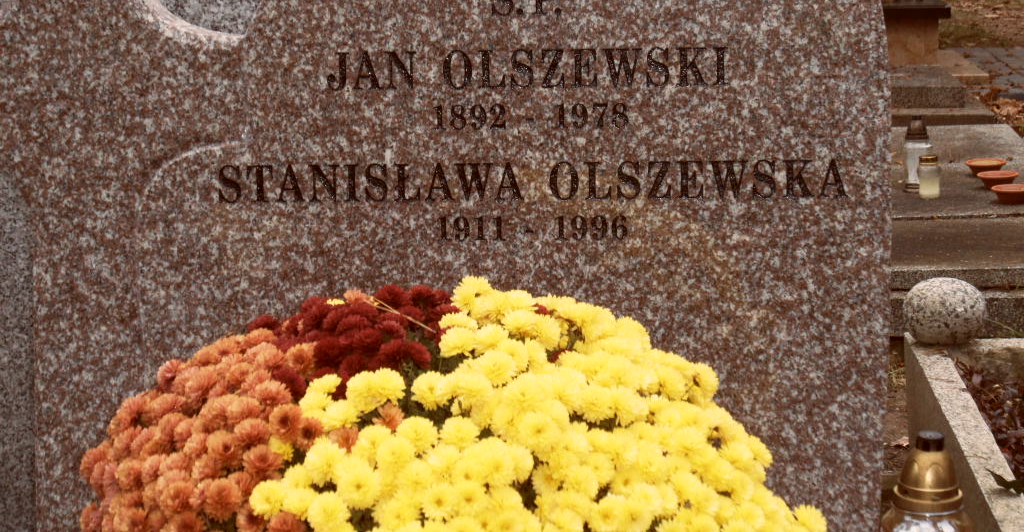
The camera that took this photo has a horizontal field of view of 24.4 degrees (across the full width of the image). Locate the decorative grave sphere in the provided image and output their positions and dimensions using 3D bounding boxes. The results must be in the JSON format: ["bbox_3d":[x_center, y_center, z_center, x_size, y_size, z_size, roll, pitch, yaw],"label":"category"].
[{"bbox_3d":[0.783,0.085,4.280,0.147,0.125,0.147,0,15,0],"label":"decorative grave sphere"}]

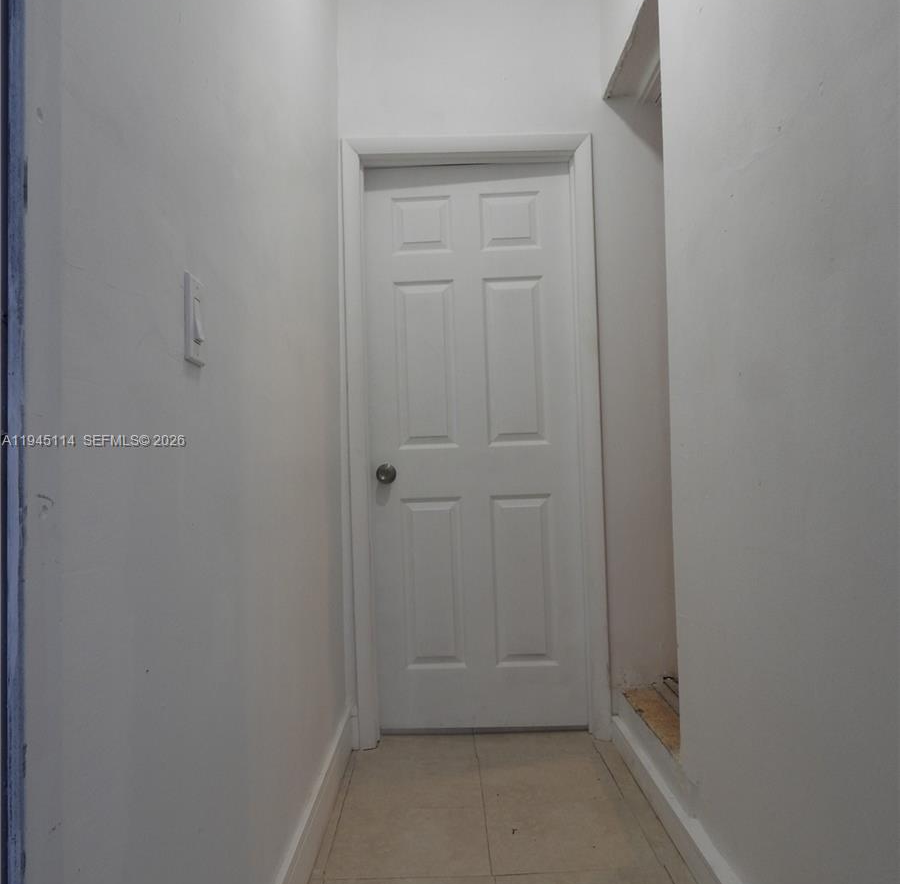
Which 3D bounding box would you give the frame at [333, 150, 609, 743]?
[{"bbox_3d":[0.083,-0.011,2.944,0.878,2.110,0.120,-2,-1,-1],"label":"frame"}]

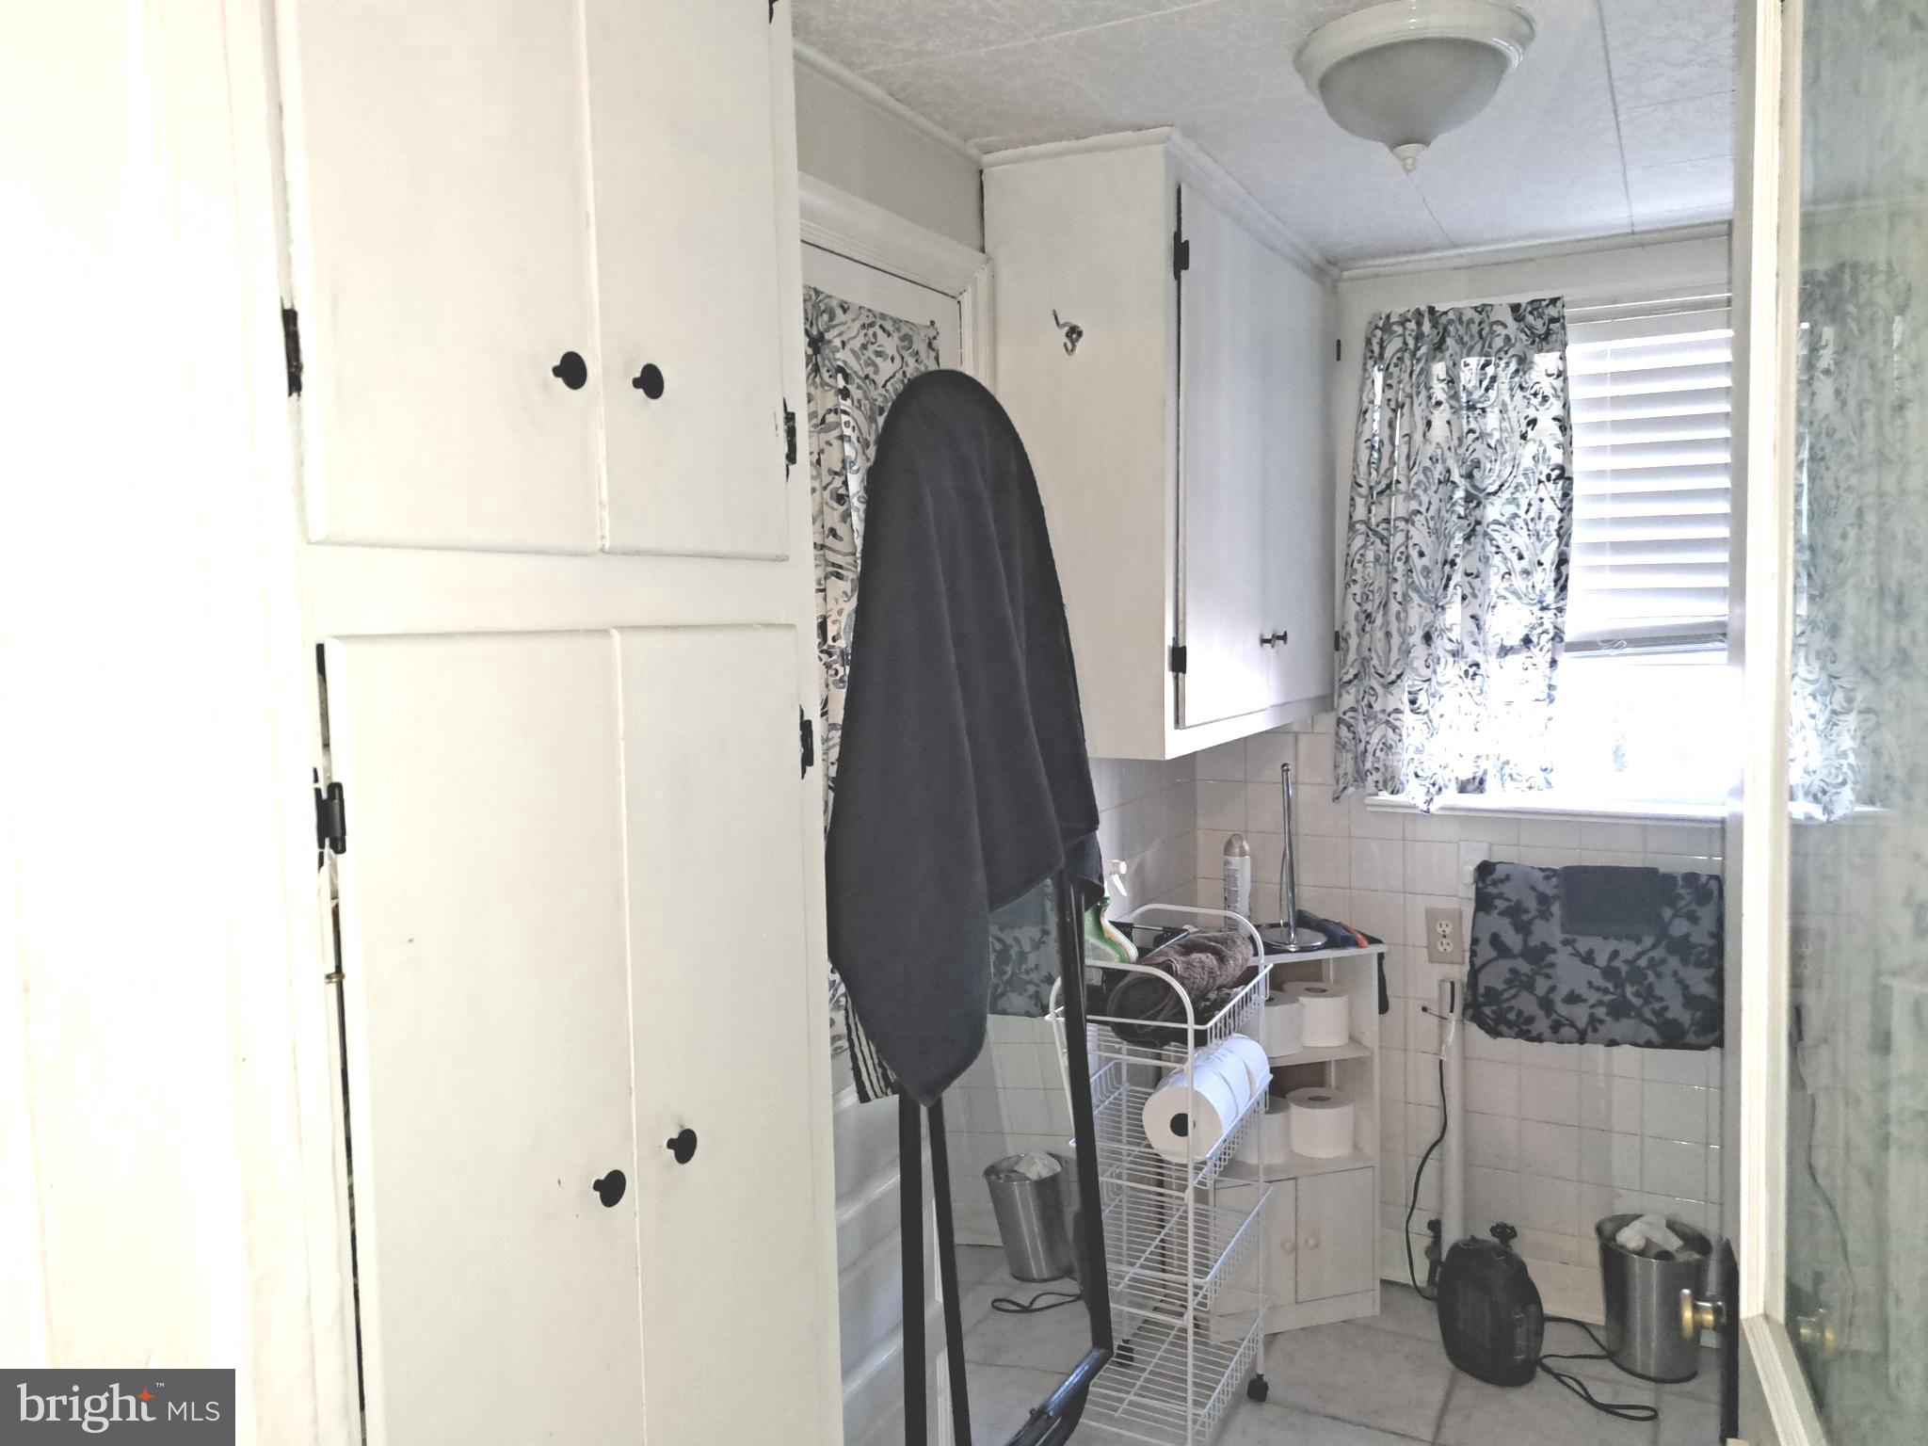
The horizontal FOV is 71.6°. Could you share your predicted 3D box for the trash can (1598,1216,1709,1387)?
[{"bbox_3d":[1.280,1.068,2.481,0.194,0.240,0.194,1,4,28],"label":"trash can"}]

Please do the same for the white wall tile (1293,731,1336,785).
[{"bbox_3d":[0.755,0.074,2.800,0.108,0.108,0.009,1,4,28],"label":"white wall tile"}]

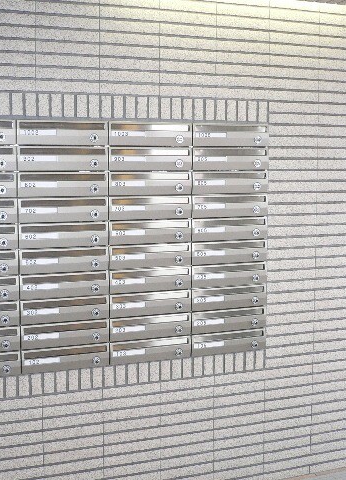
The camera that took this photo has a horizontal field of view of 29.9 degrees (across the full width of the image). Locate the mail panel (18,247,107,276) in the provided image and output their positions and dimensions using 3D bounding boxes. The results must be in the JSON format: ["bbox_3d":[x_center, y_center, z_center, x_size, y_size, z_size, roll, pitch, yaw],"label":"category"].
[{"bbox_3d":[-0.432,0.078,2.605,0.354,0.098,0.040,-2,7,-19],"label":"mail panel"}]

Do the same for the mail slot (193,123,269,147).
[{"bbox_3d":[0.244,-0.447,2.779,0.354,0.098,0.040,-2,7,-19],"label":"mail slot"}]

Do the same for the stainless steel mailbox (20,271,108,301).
[{"bbox_3d":[-0.450,0.172,2.638,0.352,0.098,0.150,-2,7,-20],"label":"stainless steel mailbox"}]

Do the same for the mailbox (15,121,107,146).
[{"bbox_3d":[-0.444,-0.421,2.574,0.356,0.099,0.100,-2,7,-20],"label":"mailbox"}]

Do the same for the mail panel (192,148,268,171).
[{"bbox_3d":[0.226,-0.353,2.860,0.355,0.099,0.160,-2,7,-19],"label":"mail panel"}]

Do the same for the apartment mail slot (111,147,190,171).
[{"bbox_3d":[-0.113,-0.337,2.702,0.352,0.098,0.150,-2,7,-20],"label":"apartment mail slot"}]

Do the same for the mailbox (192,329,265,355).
[{"bbox_3d":[0.222,0.444,2.913,0.352,0.098,0.150,-2,7,-20],"label":"mailbox"}]

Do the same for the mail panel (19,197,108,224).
[{"bbox_3d":[-0.456,-0.127,2.654,0.355,0.099,0.160,-2,7,-19],"label":"mail panel"}]

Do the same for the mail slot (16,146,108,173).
[{"bbox_3d":[-0.456,-0.327,2.630,0.355,0.099,0.160,-2,7,-19],"label":"mail slot"}]

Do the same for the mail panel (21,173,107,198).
[{"bbox_3d":[-0.444,-0.222,2.595,0.356,0.099,0.100,-2,7,-20],"label":"mail panel"}]

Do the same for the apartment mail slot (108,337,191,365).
[{"bbox_3d":[-0.116,0.460,2.838,0.355,0.099,0.160,-2,7,-19],"label":"apartment mail slot"}]

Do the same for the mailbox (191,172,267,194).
[{"bbox_3d":[0.223,-0.250,2.834,0.352,0.098,0.150,-2,7,-20],"label":"mailbox"}]

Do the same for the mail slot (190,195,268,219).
[{"bbox_3d":[0.223,-0.151,2.845,0.352,0.098,0.150,-2,7,-20],"label":"mail slot"}]

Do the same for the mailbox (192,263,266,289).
[{"bbox_3d":[0.223,0.147,2.879,0.352,0.098,0.150,-2,7,-20],"label":"mailbox"}]

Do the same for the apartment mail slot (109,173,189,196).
[{"bbox_3d":[-0.115,-0.240,2.756,0.355,0.099,0.160,-2,7,-19],"label":"apartment mail slot"}]

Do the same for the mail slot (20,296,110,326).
[{"bbox_3d":[-0.450,0.271,2.649,0.352,0.098,0.150,-2,7,-20],"label":"mail slot"}]

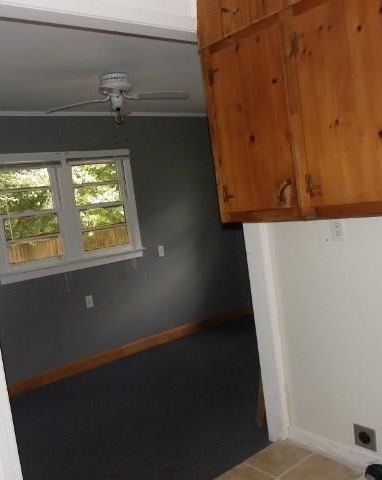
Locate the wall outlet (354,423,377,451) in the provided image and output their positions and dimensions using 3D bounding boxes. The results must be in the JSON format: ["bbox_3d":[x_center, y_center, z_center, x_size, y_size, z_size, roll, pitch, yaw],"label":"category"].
[{"bbox_3d":[0.869,0.985,2.392,0.012,0.115,0.115,-11,7,-38],"label":"wall outlet"}]

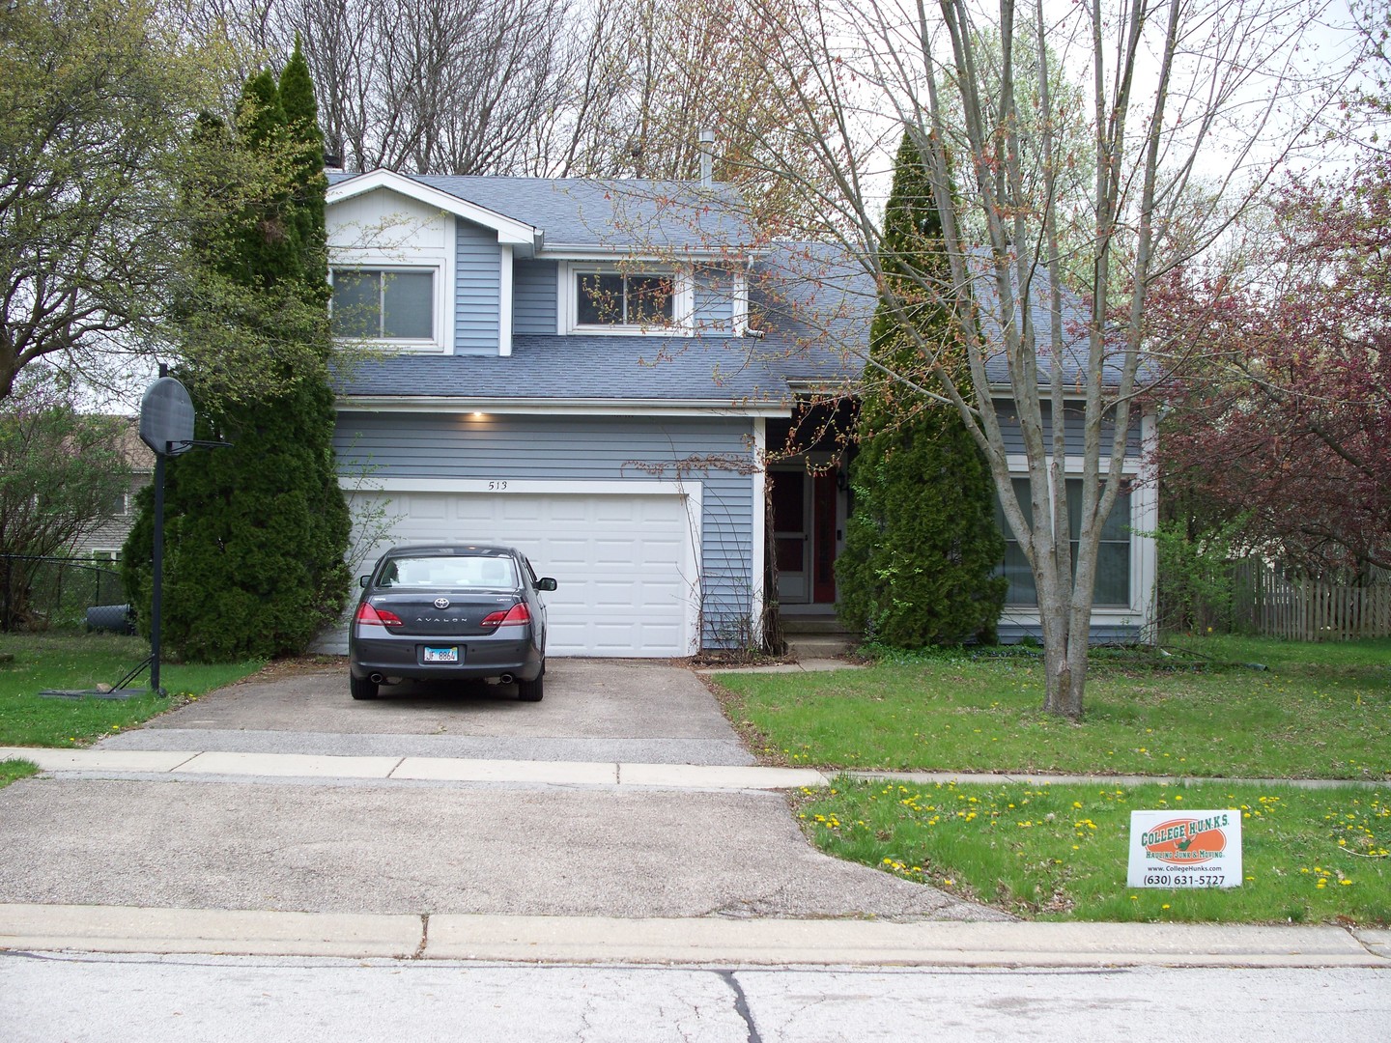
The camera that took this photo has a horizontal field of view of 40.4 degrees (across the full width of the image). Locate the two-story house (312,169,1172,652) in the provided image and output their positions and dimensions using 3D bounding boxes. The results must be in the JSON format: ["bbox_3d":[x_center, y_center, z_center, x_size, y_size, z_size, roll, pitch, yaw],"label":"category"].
[{"bbox_3d":[-0.040,-1.950,30.200,12.200,7.700,12.000,1,-1,-3],"label":"two-story house"}]

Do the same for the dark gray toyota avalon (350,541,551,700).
[{"bbox_3d":[-2.420,0.965,19.300,1.920,1.480,5.000,1,-1,-4],"label":"dark gray toyota avalon"}]

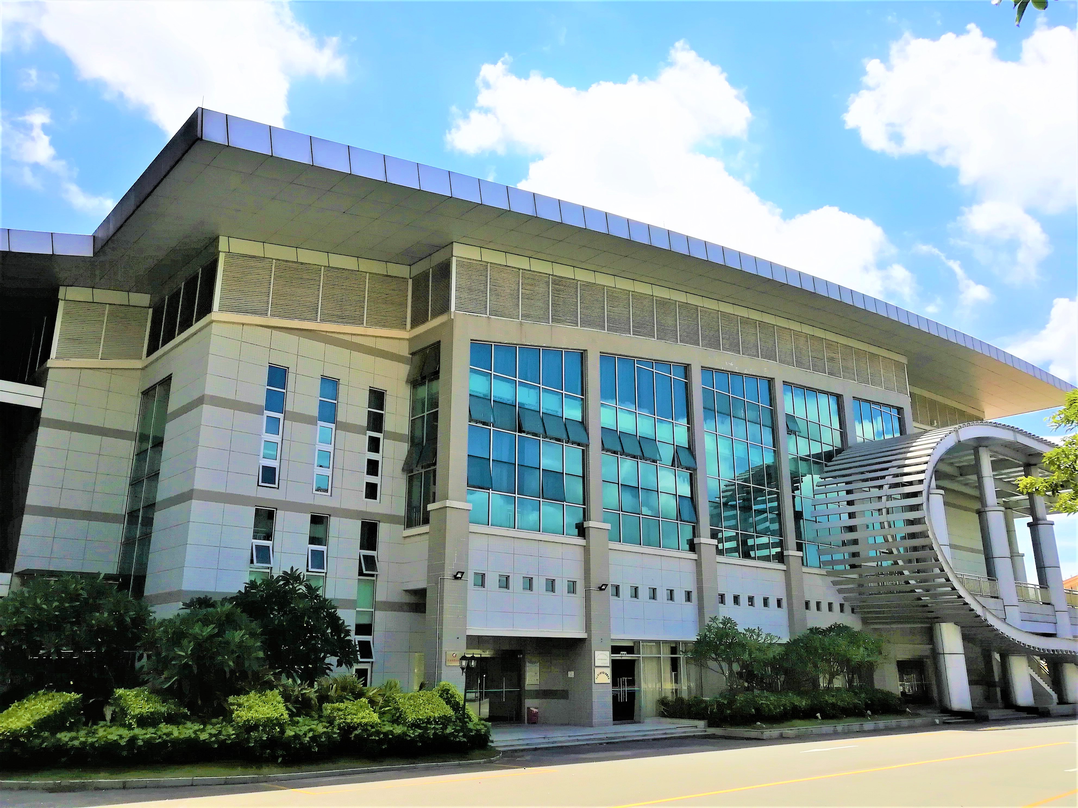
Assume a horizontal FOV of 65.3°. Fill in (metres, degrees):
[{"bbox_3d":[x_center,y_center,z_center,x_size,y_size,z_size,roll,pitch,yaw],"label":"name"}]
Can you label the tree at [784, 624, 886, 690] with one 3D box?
[{"bbox_3d":[12.693,11.228,35.812,4.600,3.680,3.600,14,-22,-39],"label":"tree"}]

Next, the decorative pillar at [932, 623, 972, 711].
[{"bbox_3d":[17.423,11.005,35.615,1.080,3.720,1.080,14,-22,-40],"label":"decorative pillar"}]

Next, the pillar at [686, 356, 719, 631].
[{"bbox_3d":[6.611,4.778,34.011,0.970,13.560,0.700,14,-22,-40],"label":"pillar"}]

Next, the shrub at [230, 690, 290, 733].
[{"bbox_3d":[-6.808,7.699,20.382,1.350,1.300,1.250,14,-22,-40],"label":"shrub"}]

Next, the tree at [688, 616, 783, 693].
[{"bbox_3d":[7.344,9.871,31.505,3.700,3.730,3.400,14,-22,-39],"label":"tree"}]

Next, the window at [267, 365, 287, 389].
[{"bbox_3d":[-8.268,-0.797,26.501,0.630,0.720,0.100,14,-22,-39],"label":"window"}]

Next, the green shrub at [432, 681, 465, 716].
[{"bbox_3d":[-2.392,8.136,22.420,1.050,1.400,1.050,14,-22,-40],"label":"green shrub"}]

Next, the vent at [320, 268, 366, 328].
[{"bbox_3d":[-6.737,-3.686,29.115,1.700,2.100,0.150,14,-22,-39],"label":"vent"}]

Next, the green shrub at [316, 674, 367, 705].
[{"bbox_3d":[-5.333,8.023,22.705,1.400,1.400,1.300,14,-22,-40],"label":"green shrub"}]

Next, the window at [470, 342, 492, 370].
[{"bbox_3d":[-2.032,-1.653,29.195,1.050,0.970,0.100,14,-22,-39],"label":"window"}]

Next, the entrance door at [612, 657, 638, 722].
[{"bbox_3d":[2.989,10.210,30.023,1.500,2.250,0.120,14,-22,-39],"label":"entrance door"}]

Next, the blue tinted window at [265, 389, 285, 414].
[{"bbox_3d":[-7.846,-0.091,24.957,0.600,0.700,0.100,14,-22,-40],"label":"blue tinted window"}]

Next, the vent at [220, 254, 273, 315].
[{"bbox_3d":[-9.297,-3.787,26.821,1.600,2.100,0.150,14,-22,-39],"label":"vent"}]

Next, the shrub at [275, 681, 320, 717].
[{"bbox_3d":[-6.280,7.962,21.811,0.918,1.428,0.867,15,-22,-40],"label":"shrub"}]

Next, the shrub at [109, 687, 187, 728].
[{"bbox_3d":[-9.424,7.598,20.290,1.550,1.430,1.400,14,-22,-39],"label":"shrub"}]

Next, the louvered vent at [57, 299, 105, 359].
[{"bbox_3d":[-14.838,-2.380,27.306,1.326,2.020,0.143,15,-22,-40],"label":"louvered vent"}]

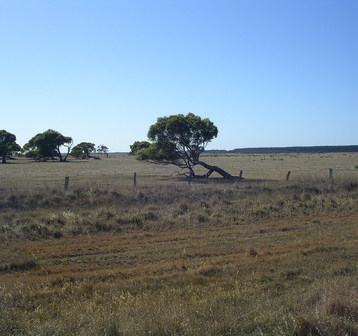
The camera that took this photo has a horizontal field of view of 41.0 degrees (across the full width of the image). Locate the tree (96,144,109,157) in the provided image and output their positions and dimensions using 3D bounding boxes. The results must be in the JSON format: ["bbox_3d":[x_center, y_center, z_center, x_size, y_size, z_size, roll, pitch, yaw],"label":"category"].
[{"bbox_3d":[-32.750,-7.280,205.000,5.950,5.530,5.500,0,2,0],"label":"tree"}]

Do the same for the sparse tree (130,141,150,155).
[{"bbox_3d":[-13.090,-6.370,165.000,7.830,6.130,7.500,0,2,0],"label":"sparse tree"}]

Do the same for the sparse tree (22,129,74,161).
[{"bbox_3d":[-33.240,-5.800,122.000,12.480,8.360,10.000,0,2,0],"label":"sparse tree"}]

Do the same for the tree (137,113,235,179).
[{"bbox_3d":[0.770,-2.110,46.000,9.160,6.200,6.800,0,2,0],"label":"tree"}]

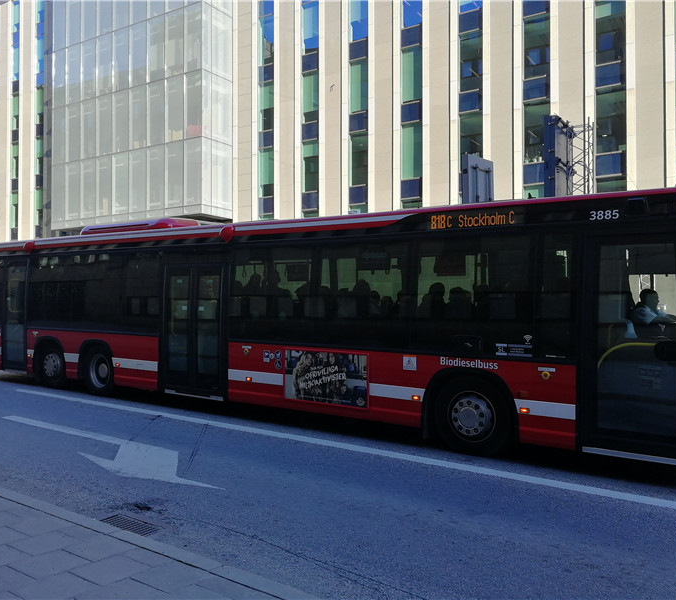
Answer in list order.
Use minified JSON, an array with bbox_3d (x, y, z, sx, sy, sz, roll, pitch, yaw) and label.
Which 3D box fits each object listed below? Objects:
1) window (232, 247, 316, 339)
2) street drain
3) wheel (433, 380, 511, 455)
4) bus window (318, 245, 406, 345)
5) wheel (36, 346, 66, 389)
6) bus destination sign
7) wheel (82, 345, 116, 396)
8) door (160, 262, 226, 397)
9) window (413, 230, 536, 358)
[{"bbox_3d":[-0.981,-0.097,9.085,1.532,1.300,0.050,1,0,35],"label":"window"},{"bbox_3d":[-1.647,1.771,4.792,0.550,0.040,0.320,1,0,35],"label":"street drain"},{"bbox_3d":[1.648,1.363,7.428,0.950,0.950,0.290,1,0,35],"label":"wheel"},{"bbox_3d":[0.297,-0.075,8.200,1.313,1.301,0.050,1,0,35],"label":"bus window"},{"bbox_3d":[-5.567,1.279,12.422,0.950,0.950,0.290,1,0,35],"label":"wheel"},{"bbox_3d":[1.605,-0.951,7.335,1.162,0.200,0.060,1,0,35],"label":"bus destination sign"},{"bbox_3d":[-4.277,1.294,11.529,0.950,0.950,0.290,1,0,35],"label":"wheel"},{"bbox_3d":[-2.338,0.479,10.025,1.301,2.066,0.080,1,0,35],"label":"door"},{"bbox_3d":[1.544,-0.057,7.337,1.451,1.350,0.050,1,0,35],"label":"window"}]

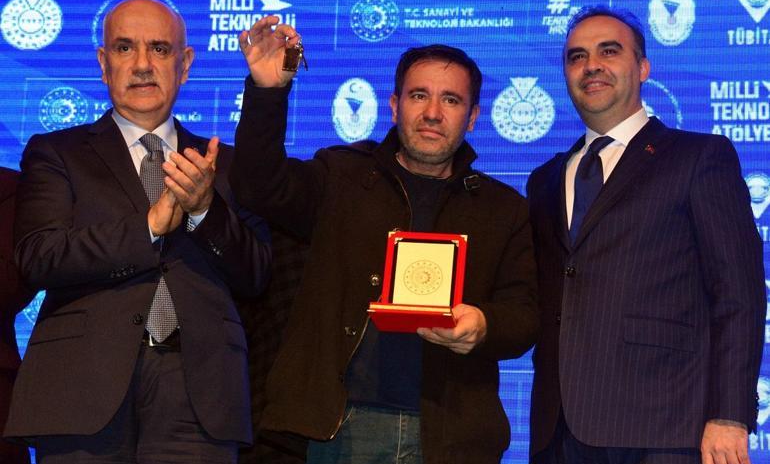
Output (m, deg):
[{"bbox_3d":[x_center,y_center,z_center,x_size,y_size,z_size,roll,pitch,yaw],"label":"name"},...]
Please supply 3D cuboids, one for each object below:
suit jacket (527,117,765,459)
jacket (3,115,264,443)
[{"bbox_3d":[0.563,0.097,3.650,0.560,0.760,0.340,-6,-12,38],"label":"suit jacket"},{"bbox_3d":[-0.519,0.081,3.500,0.570,0.735,0.410,5,-10,-20],"label":"jacket"}]

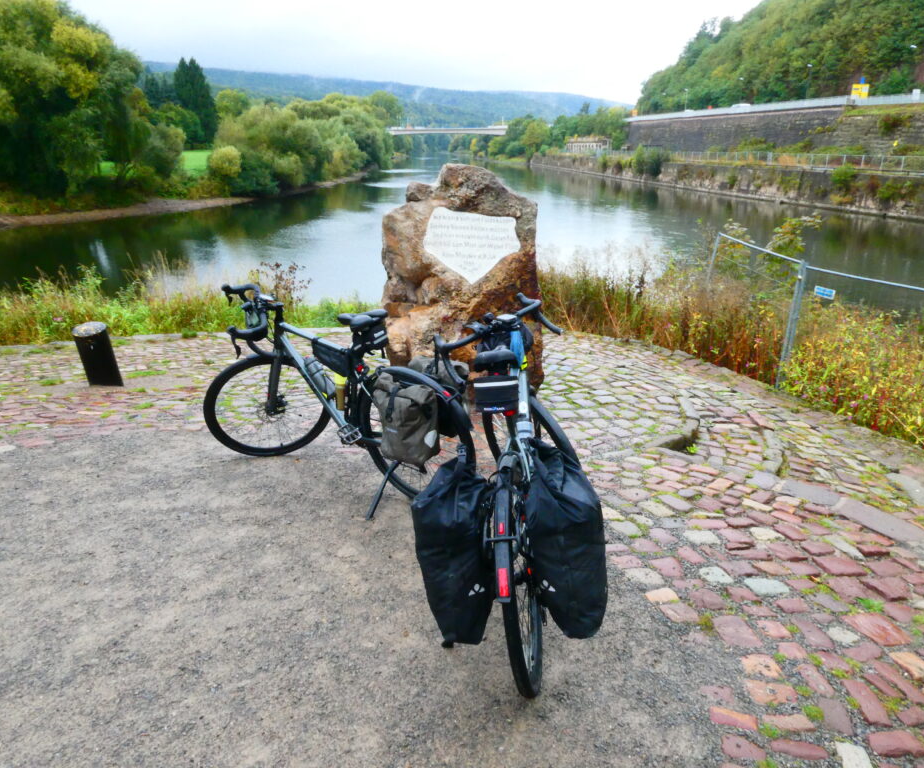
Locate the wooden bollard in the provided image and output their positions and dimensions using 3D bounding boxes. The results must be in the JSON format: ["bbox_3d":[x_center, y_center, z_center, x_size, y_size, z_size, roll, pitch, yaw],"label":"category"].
[{"bbox_3d":[-2.747,-0.206,5.375,0.240,0.450,0.240,-2,26,1],"label":"wooden bollard"}]

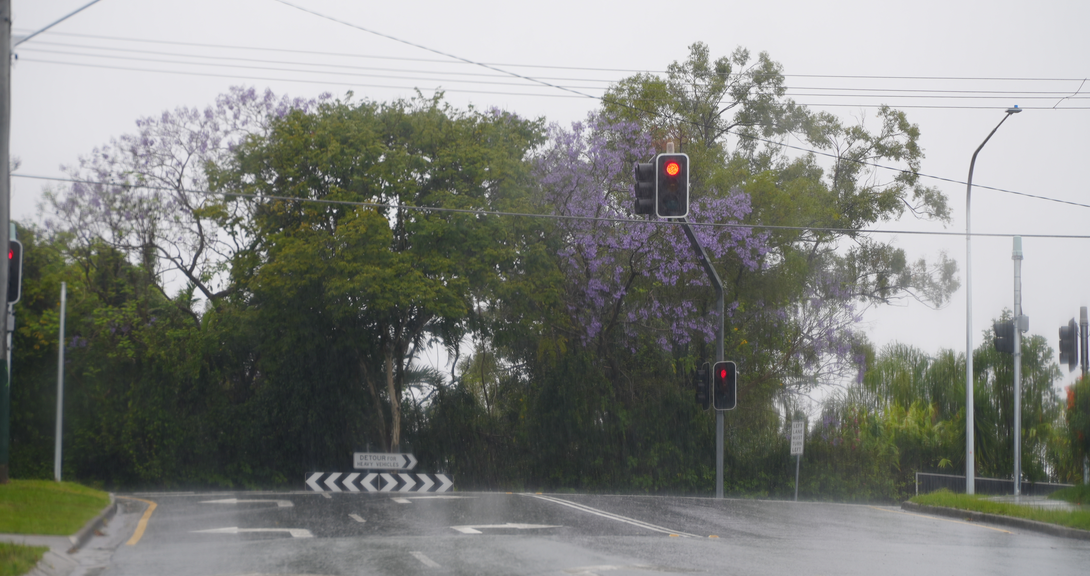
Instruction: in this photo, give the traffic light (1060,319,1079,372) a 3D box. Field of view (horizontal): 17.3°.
[{"bbox_3d":[11.437,1.236,78.000,0.420,1.130,0.560,0,-2,10],"label":"traffic light"}]

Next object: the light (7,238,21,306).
[{"bbox_3d":[-9.274,-0.269,61.600,0.560,1.130,0.420,0,-2,-12],"label":"light"}]

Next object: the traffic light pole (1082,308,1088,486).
[{"bbox_3d":[11.826,2.546,78.300,0.160,4.270,0.160,0,-2,0],"label":"traffic light pole"}]

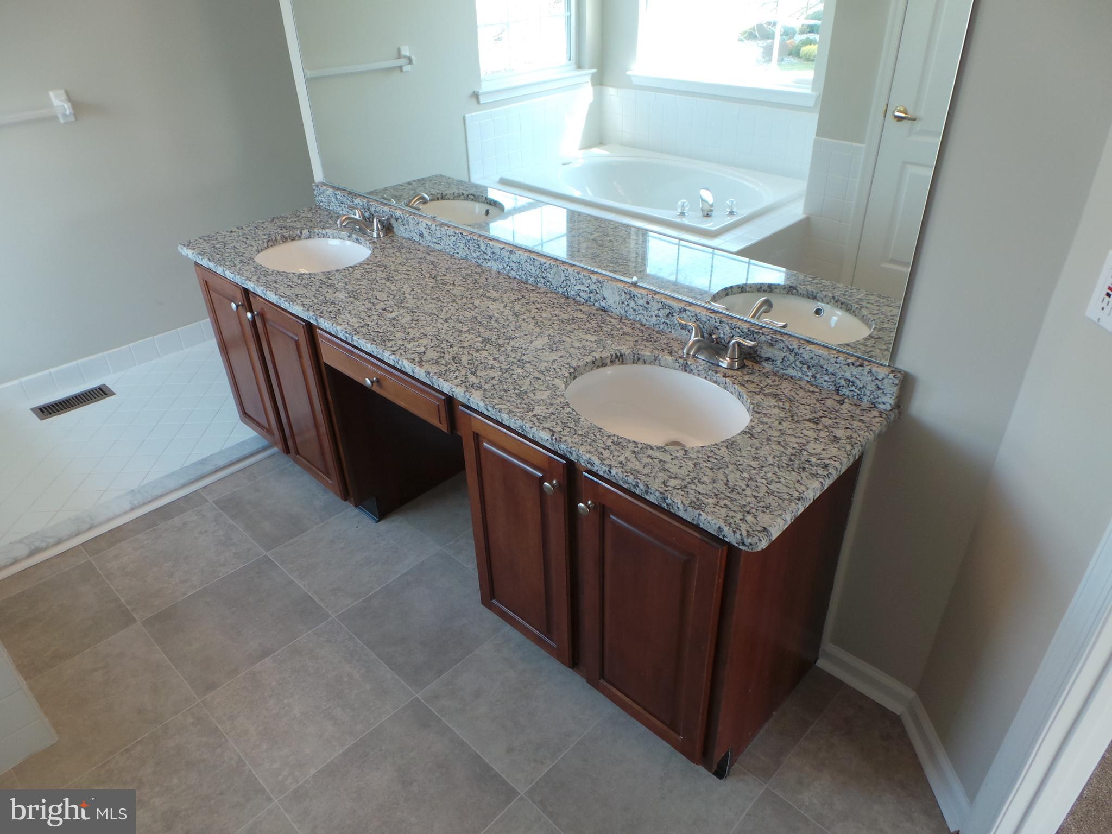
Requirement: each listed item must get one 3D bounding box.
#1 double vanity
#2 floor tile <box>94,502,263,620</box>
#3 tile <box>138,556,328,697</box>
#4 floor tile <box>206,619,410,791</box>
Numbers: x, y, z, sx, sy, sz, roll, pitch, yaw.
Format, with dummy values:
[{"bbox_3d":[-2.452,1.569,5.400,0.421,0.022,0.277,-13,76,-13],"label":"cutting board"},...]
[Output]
[{"bbox_3d":[-0.282,0.015,2.222,2.231,0.919,0.572,26,41,36],"label":"double vanity"},{"bbox_3d":[-1.236,0.460,2.428,0.403,0.010,0.403,26,41,36],"label":"floor tile"},{"bbox_3d":[-0.944,0.603,2.190,0.403,0.010,0.403,26,41,36],"label":"tile"},{"bbox_3d":[-0.652,0.745,1.951,0.403,0.010,0.403,26,41,36],"label":"floor tile"}]

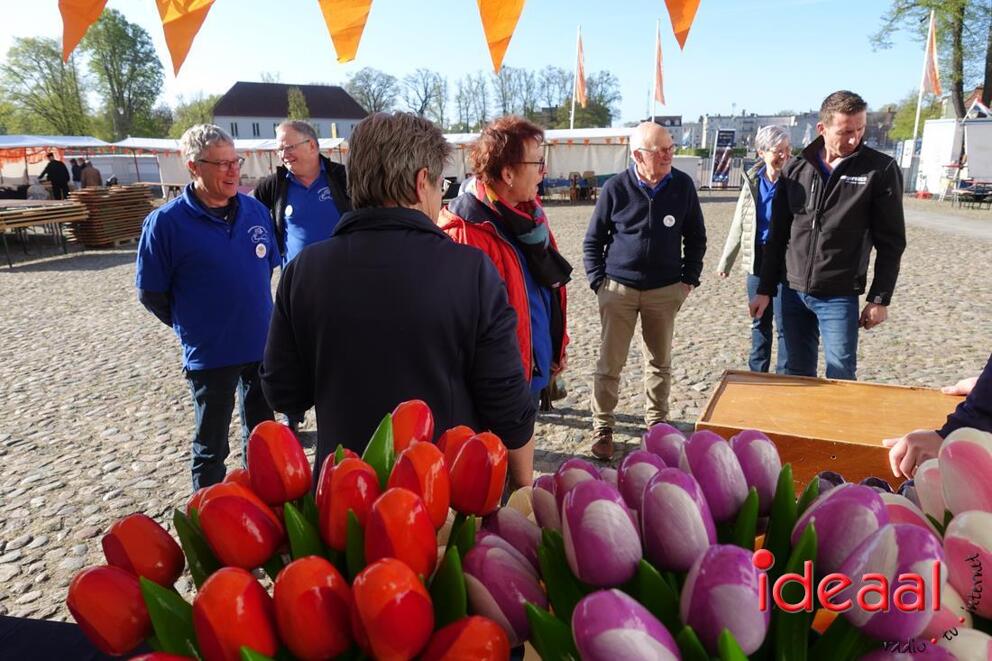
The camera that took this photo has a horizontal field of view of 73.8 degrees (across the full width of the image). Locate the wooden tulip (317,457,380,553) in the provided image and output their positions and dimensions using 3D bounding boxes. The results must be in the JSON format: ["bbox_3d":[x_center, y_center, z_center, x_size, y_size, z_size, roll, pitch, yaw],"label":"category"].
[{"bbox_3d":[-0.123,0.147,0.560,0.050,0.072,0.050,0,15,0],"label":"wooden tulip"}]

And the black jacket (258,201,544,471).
[{"bbox_3d":[-0.204,0.057,1.478,0.550,0.660,0.360,3,16,10],"label":"black jacket"}]

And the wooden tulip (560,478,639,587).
[{"bbox_3d":[0.077,0.147,0.480,0.054,0.077,0.054,-8,-6,0],"label":"wooden tulip"}]

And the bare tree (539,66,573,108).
[{"bbox_3d":[9.419,-34.271,104.666,5.300,14.056,5.300,0,15,0],"label":"bare tree"}]

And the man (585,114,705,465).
[{"bbox_3d":[0.789,-0.199,3.491,0.620,1.722,0.380,2,15,7],"label":"man"}]

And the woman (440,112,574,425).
[{"bbox_3d":[0.057,0.109,2.414,0.420,1.696,0.500,6,16,21],"label":"woman"}]

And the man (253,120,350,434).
[{"bbox_3d":[-1.086,-0.246,3.749,0.560,1.770,0.360,-3,14,-10],"label":"man"}]

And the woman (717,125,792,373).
[{"bbox_3d":[1.599,-0.328,3.954,0.530,1.726,0.360,3,16,12],"label":"woman"}]

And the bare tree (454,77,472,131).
[{"bbox_3d":[-5.392,-33.568,104.859,2.900,12.597,2.900,0,15,0],"label":"bare tree"}]

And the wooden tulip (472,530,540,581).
[{"bbox_3d":[0.011,0.203,0.530,0.054,0.077,0.054,-24,-8,0],"label":"wooden tulip"}]

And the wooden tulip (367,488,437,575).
[{"bbox_3d":[-0.073,0.160,0.518,0.054,0.077,0.054,-6,-4,0],"label":"wooden tulip"}]

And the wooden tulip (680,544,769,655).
[{"bbox_3d":[0.160,0.187,0.460,0.054,0.077,0.054,-4,-11,0],"label":"wooden tulip"}]

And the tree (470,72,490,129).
[{"bbox_3d":[-2.171,-29.680,95.682,4.000,15.000,4.000,0,14,0],"label":"tree"}]

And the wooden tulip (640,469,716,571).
[{"bbox_3d":[0.146,0.150,0.525,0.054,0.077,0.054,-6,-5,0],"label":"wooden tulip"}]

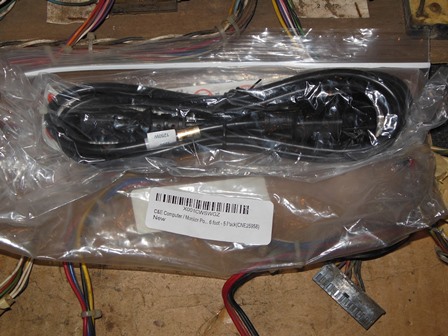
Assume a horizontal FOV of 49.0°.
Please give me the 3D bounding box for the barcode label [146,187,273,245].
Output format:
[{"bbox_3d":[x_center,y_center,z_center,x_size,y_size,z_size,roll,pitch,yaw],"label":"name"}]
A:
[{"bbox_3d":[-0.007,0.025,0.262,0.067,0.002,0.025,8,59,-3],"label":"barcode label"}]

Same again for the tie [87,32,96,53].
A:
[{"bbox_3d":[-0.085,-0.080,0.316,0.006,0.009,0.013,0,66,0],"label":"tie"}]

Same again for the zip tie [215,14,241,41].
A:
[{"bbox_3d":[0.002,-0.091,0.321,0.014,0.010,0.015,-20,68,-9],"label":"zip tie"}]

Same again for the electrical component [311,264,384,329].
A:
[{"bbox_3d":[0.063,0.065,0.250,0.013,0.007,0.035,-42,72,-17],"label":"electrical component"}]

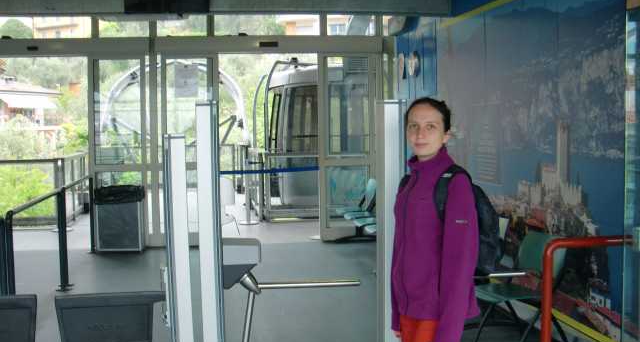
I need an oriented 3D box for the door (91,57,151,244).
[{"bbox_3d":[-2.446,-0.238,8.592,0.710,2.312,0.060,-2,5,-7],"label":"door"}]

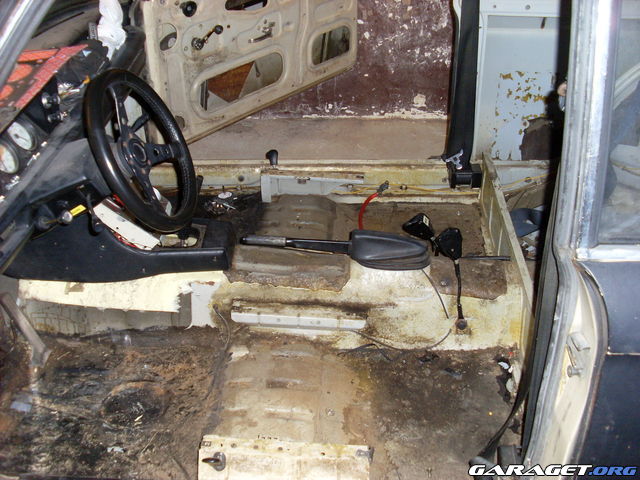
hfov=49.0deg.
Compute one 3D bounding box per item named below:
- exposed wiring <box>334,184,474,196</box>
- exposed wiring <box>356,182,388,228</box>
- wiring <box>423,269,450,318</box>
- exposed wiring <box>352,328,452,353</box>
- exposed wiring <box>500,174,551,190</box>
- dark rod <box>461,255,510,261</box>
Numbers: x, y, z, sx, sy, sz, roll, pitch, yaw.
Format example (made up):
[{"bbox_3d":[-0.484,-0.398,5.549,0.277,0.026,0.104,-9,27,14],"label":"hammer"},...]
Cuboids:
[{"bbox_3d":[0.290,-0.170,2.413,0.490,0.040,0.030,0,33,2],"label":"exposed wiring"},{"bbox_3d":[0.140,-0.095,1.879,0.082,0.130,0.050,0,33,2],"label":"exposed wiring"},{"bbox_3d":[0.287,0.133,1.747,0.065,0.100,0.060,0,33,2],"label":"wiring"},{"bbox_3d":[0.209,0.254,1.777,0.255,0.065,0.040,0,33,2],"label":"exposed wiring"},{"bbox_3d":[0.714,-0.200,2.441,0.175,0.050,0.040,0,33,2],"label":"exposed wiring"},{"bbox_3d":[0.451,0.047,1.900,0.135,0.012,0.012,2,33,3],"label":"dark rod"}]

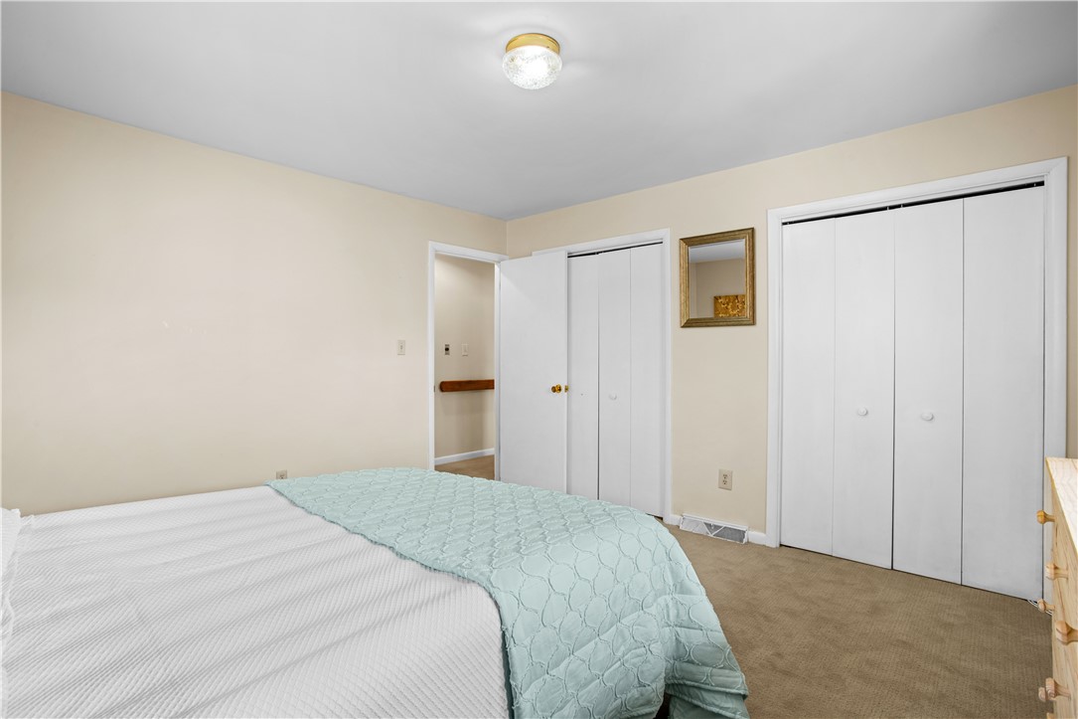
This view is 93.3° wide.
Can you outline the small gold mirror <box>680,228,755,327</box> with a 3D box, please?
[{"bbox_3d":[1.187,-0.530,3.407,0.507,0.619,0.040,0,1,41],"label":"small gold mirror"}]

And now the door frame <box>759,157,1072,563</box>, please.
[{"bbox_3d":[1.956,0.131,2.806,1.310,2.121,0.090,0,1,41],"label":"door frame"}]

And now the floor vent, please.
[{"bbox_3d":[1.170,1.138,3.433,0.450,0.098,0.068,0,1,41],"label":"floor vent"}]

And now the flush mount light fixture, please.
[{"bbox_3d":[-0.027,-1.176,2.048,0.240,0.134,0.240,0,1,0],"label":"flush mount light fixture"}]

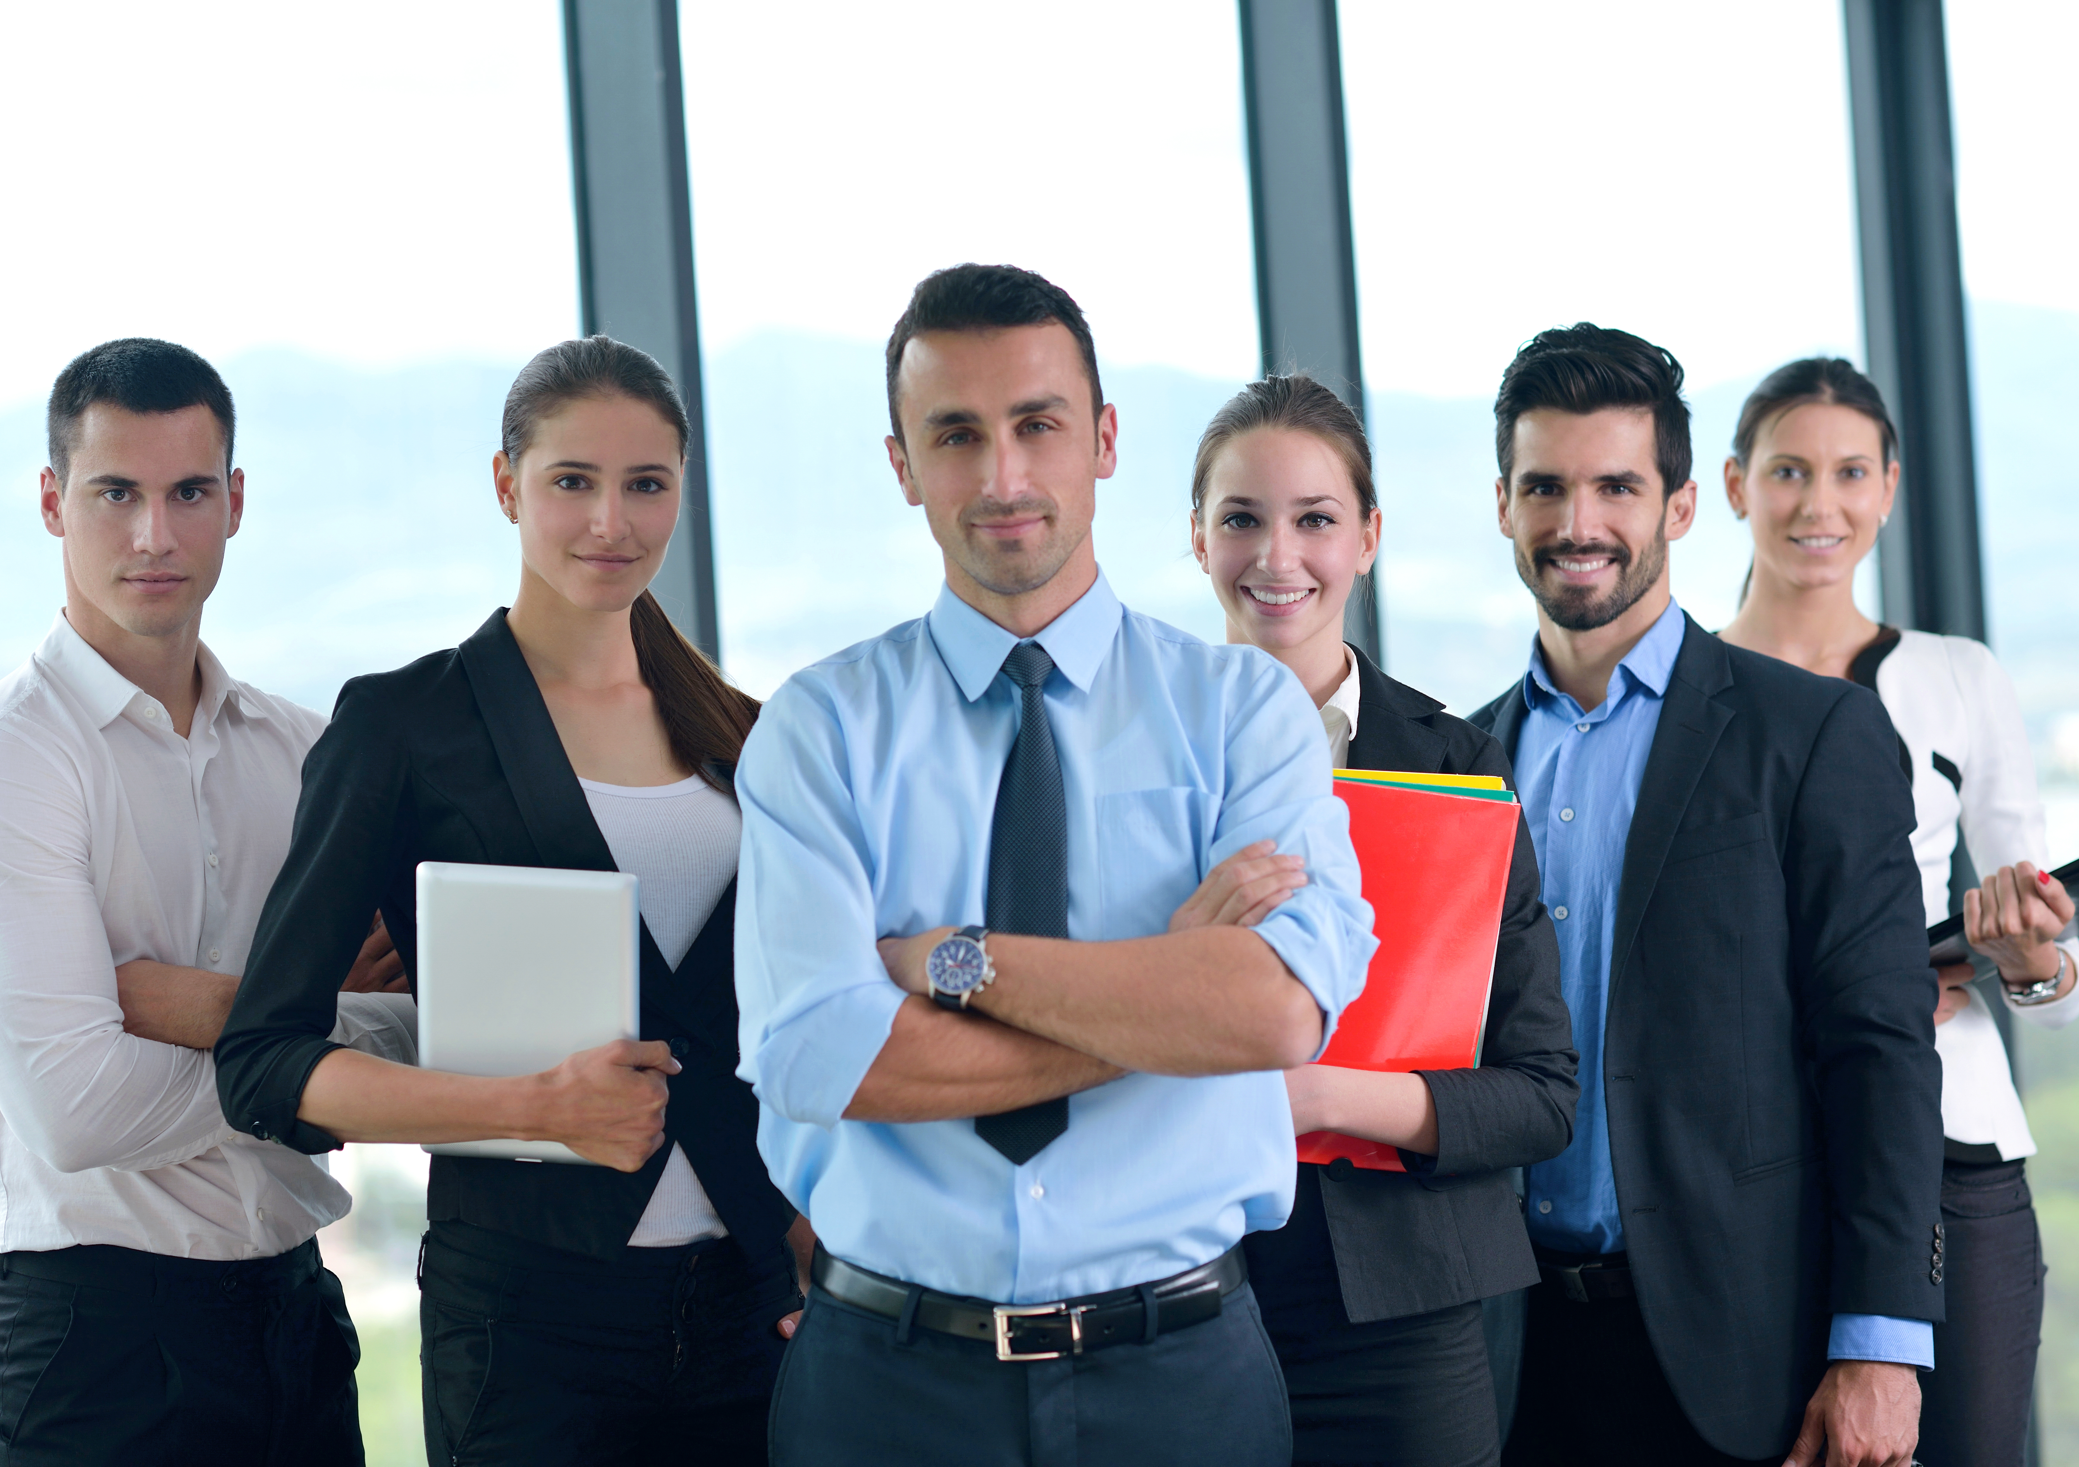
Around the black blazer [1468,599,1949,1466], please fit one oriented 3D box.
[{"bbox_3d":[0.549,0.265,4.530,0.500,0.735,0.310,-2,-1,33],"label":"black blazer"}]

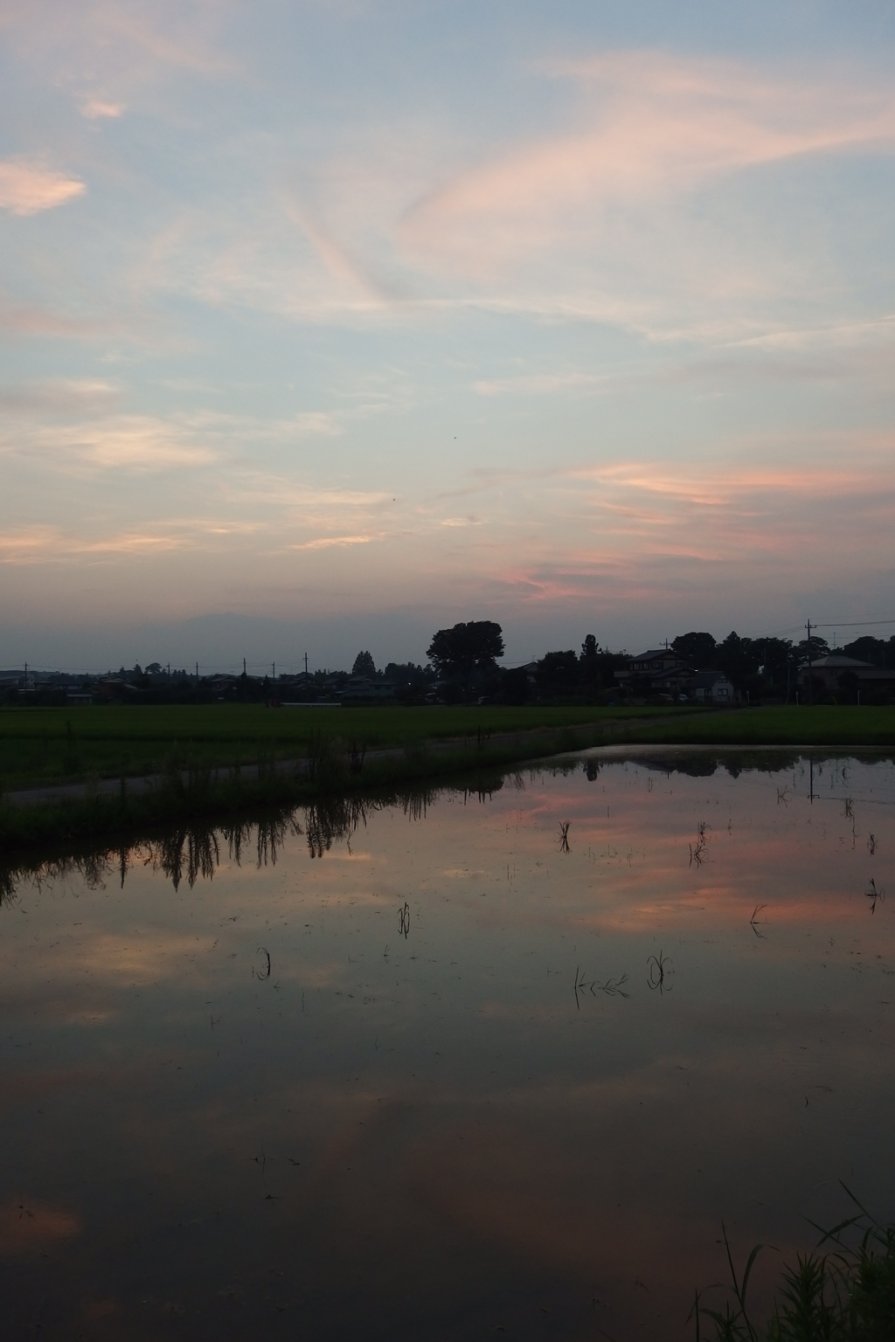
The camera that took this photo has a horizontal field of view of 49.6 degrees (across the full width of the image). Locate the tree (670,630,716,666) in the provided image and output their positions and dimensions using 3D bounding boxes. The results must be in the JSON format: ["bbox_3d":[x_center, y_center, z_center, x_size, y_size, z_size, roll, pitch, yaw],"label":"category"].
[{"bbox_3d":[54.450,-0.920,215.000,10.200,15.380,9.500,0,-1,0],"label":"tree"}]

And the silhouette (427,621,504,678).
[{"bbox_3d":[3.860,-1.830,210.000,16.800,17.700,15.500,0,-1,0],"label":"silhouette"}]

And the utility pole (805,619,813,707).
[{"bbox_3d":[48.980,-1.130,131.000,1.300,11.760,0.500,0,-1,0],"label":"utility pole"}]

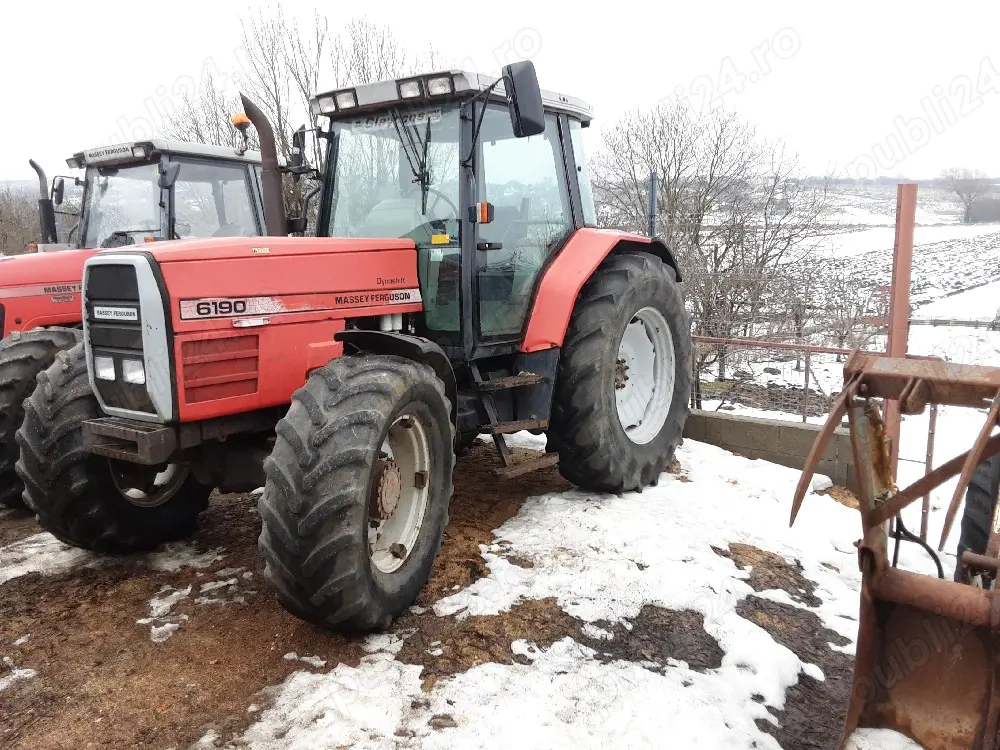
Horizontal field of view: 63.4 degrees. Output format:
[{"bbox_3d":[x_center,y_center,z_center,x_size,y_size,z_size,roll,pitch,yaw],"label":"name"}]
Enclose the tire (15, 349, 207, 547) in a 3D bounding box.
[{"bbox_3d":[-2.280,0.425,5.022,0.480,1.340,1.340,2,9,16],"label":"tire"}]

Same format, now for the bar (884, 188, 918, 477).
[{"bbox_3d":[2.430,-0.084,4.920,0.115,2.113,0.080,-1,8,0],"label":"bar"}]

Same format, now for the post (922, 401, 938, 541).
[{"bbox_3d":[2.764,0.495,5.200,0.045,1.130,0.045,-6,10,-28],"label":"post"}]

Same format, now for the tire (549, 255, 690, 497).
[{"bbox_3d":[0.918,-0.003,6.094,0.460,1.740,1.740,5,10,35],"label":"tire"}]

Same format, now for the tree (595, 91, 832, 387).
[{"bbox_3d":[2.893,-1.912,11.500,3.500,4.100,3.400,1,8,14],"label":"tree"}]

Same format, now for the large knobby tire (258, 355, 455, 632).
[{"bbox_3d":[-0.653,0.570,4.022,0.480,1.340,1.340,4,10,15],"label":"large knobby tire"}]

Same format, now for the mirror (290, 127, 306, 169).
[{"bbox_3d":[-1.445,-1.631,5.800,0.090,0.300,0.170,-9,12,-40],"label":"mirror"}]

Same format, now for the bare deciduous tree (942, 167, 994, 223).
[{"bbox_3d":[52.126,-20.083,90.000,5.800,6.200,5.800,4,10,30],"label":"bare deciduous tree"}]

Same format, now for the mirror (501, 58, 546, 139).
[{"bbox_3d":[0.126,-1.477,4.330,0.170,0.370,0.090,-7,5,18],"label":"mirror"}]

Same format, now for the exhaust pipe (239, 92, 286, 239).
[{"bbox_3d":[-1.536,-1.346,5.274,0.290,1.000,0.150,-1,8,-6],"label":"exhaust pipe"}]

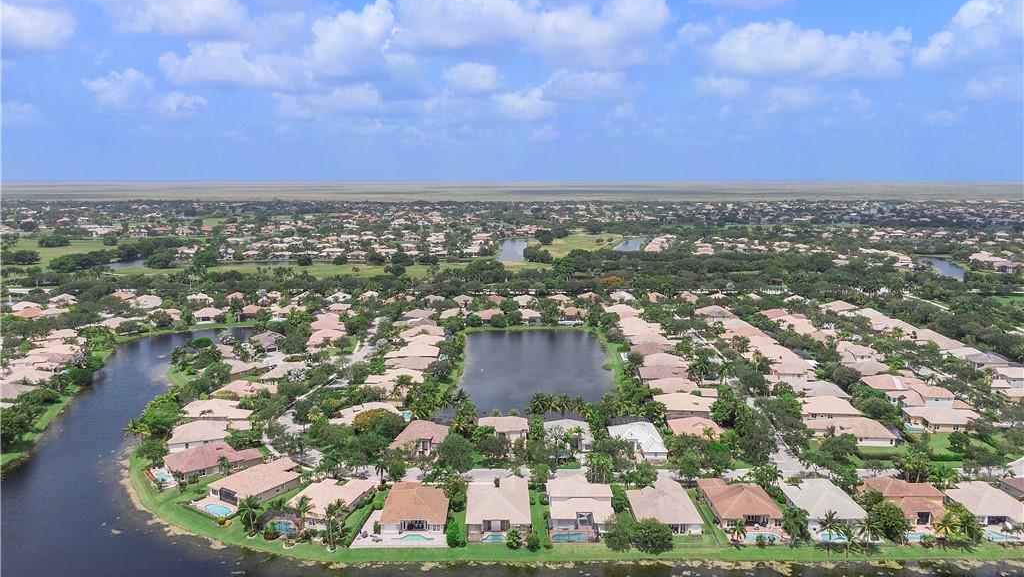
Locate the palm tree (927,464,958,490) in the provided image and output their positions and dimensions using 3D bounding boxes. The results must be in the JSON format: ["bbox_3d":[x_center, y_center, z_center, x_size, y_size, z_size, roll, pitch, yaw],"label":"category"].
[{"bbox_3d":[120.800,53.370,199.920,8.300,7.800,8.300,0,9,0],"label":"palm tree"}]

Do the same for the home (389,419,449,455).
[{"bbox_3d":[-30.400,48.740,235.330,17.000,6.200,22.000,0,9,-2],"label":"home"}]

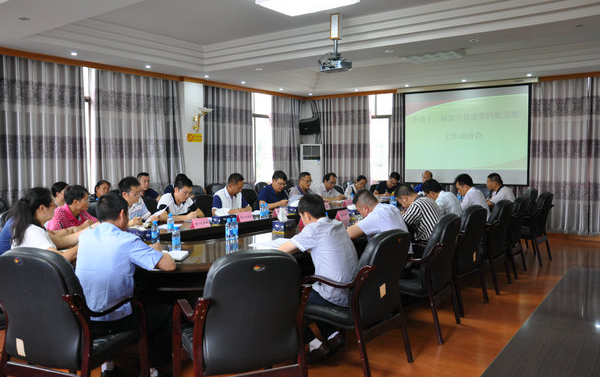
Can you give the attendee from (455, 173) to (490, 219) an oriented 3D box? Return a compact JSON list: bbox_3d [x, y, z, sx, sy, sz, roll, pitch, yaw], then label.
[{"bbox_3d":[2.453,0.450,6.966,0.820,1.300,0.550,2,4,36],"label":"attendee"}]

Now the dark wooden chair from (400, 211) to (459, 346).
[{"bbox_3d":[1.027,0.724,4.546,0.660,1.010,0.640,2,4,33],"label":"dark wooden chair"}]

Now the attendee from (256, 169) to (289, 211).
[{"bbox_3d":[-0.303,0.389,7.783,0.780,1.270,0.540,3,4,42],"label":"attendee"}]

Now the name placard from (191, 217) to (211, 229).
[{"bbox_3d":[-1.069,0.373,5.584,0.085,0.100,0.210,2,4,36],"label":"name placard"}]

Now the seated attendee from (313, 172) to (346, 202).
[{"bbox_3d":[0.570,0.347,8.890,0.550,1.240,0.800,-3,4,-42],"label":"seated attendee"}]

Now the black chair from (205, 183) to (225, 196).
[{"bbox_3d":[-1.391,0.448,9.726,0.660,1.010,0.640,2,4,36],"label":"black chair"}]

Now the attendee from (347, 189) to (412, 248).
[{"bbox_3d":[0.825,0.614,4.730,0.850,1.210,0.580,2,4,36],"label":"attendee"}]

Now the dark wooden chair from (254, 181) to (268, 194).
[{"bbox_3d":[-0.566,0.379,10.356,0.620,1.000,0.600,3,4,37],"label":"dark wooden chair"}]

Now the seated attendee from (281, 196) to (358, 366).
[{"bbox_3d":[0.146,0.674,3.996,0.790,1.280,0.530,2,4,35],"label":"seated attendee"}]

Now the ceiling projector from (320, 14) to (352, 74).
[{"bbox_3d":[0.443,-1.753,6.264,0.330,0.700,0.290,2,4,35],"label":"ceiling projector"}]

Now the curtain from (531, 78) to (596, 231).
[{"bbox_3d":[4.847,-0.579,9.598,1.200,2.850,0.150,3,4,37],"label":"curtain"}]

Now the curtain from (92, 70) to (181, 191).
[{"bbox_3d":[-2.830,-0.562,9.233,0.200,2.920,1.750,2,4,38],"label":"curtain"}]

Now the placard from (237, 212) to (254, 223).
[{"bbox_3d":[-0.684,0.358,6.408,0.090,0.105,0.240,2,4,35],"label":"placard"}]

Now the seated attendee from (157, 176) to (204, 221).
[{"bbox_3d":[-1.415,0.508,6.255,0.850,1.260,0.580,2,4,36],"label":"seated attendee"}]

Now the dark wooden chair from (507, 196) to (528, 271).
[{"bbox_3d":[2.633,0.598,6.880,0.660,1.040,0.630,2,4,35],"label":"dark wooden chair"}]

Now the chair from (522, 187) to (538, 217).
[{"bbox_3d":[3.480,0.504,8.356,0.620,1.020,0.600,1,3,12],"label":"chair"}]

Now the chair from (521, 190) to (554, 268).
[{"bbox_3d":[3.317,0.549,7.537,0.620,1.020,0.600,3,4,37],"label":"chair"}]

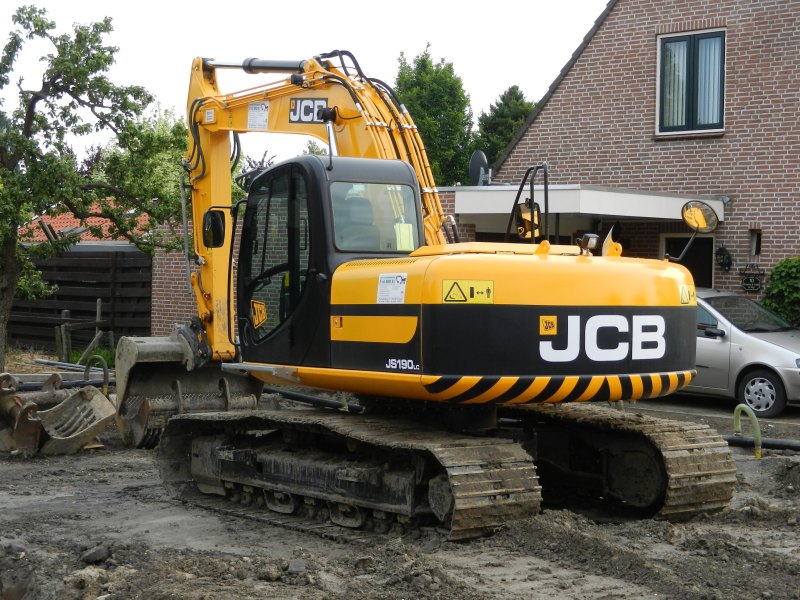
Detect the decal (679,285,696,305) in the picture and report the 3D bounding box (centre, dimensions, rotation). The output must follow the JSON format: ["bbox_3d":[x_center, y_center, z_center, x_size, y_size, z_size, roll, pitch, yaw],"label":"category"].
[{"bbox_3d":[2.448,-0.044,11.744,0.020,0.180,0.360,0,-1,30],"label":"decal"}]

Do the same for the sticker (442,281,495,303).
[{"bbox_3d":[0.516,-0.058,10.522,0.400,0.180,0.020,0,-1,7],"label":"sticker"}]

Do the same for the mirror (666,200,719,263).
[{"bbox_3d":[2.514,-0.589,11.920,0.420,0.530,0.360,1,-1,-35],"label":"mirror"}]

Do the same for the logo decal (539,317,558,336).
[{"bbox_3d":[1.149,0.200,10.725,0.153,0.143,0.010,1,-1,-23],"label":"logo decal"}]

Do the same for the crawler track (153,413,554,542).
[{"bbox_3d":[-0.635,1.493,12.024,0.885,0.850,4.450,1,-1,-39],"label":"crawler track"}]

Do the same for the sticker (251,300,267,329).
[{"bbox_3d":[-1.312,0.135,12.898,0.010,0.265,0.310,1,-1,-35],"label":"sticker"}]

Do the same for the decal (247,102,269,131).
[{"bbox_3d":[-1.536,-1.984,14.975,0.010,0.297,0.425,1,-1,-35],"label":"decal"}]

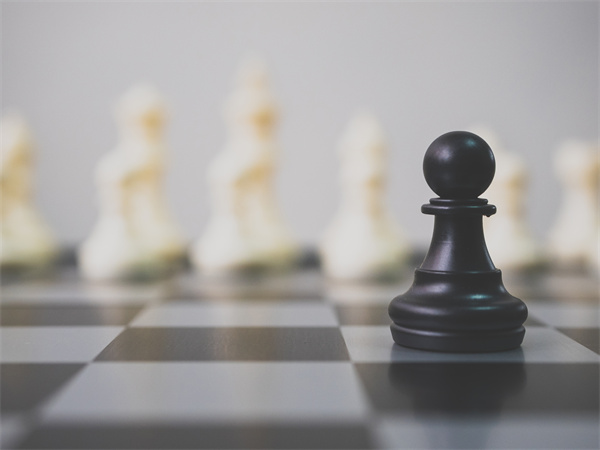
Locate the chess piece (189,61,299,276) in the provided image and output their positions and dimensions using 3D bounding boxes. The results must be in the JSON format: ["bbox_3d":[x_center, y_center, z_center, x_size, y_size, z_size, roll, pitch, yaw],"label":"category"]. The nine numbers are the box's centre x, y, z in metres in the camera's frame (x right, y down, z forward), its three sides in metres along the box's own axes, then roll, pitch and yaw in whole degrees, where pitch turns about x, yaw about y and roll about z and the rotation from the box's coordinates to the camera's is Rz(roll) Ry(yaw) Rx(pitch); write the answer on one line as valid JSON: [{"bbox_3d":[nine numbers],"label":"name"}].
[{"bbox_3d":[-0.020,-0.024,0.391,0.035,0.076,0.035,0,3,0],"label":"chess piece"}]

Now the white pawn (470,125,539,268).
[{"bbox_3d":[0.078,-0.011,0.397,0.031,0.051,0.031,0,3,0],"label":"white pawn"}]

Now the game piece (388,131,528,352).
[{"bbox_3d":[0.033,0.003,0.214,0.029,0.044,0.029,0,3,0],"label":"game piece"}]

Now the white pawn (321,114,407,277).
[{"bbox_3d":[0.025,-0.014,0.392,0.032,0.056,0.032,0,3,0],"label":"white pawn"}]

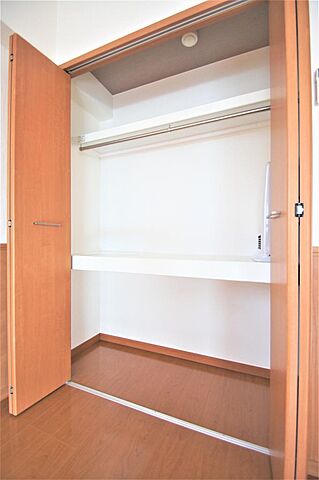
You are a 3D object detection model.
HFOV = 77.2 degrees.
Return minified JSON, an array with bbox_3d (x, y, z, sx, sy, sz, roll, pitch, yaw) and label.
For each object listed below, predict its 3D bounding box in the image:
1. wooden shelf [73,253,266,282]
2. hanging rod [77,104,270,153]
[{"bbox_3d":[0.094,0.182,1.490,1.596,0.111,0.397,0,0,22],"label":"wooden shelf"},{"bbox_3d":[0.076,-0.788,1.436,1.589,0.028,0.028,0,0,22],"label":"hanging rod"}]

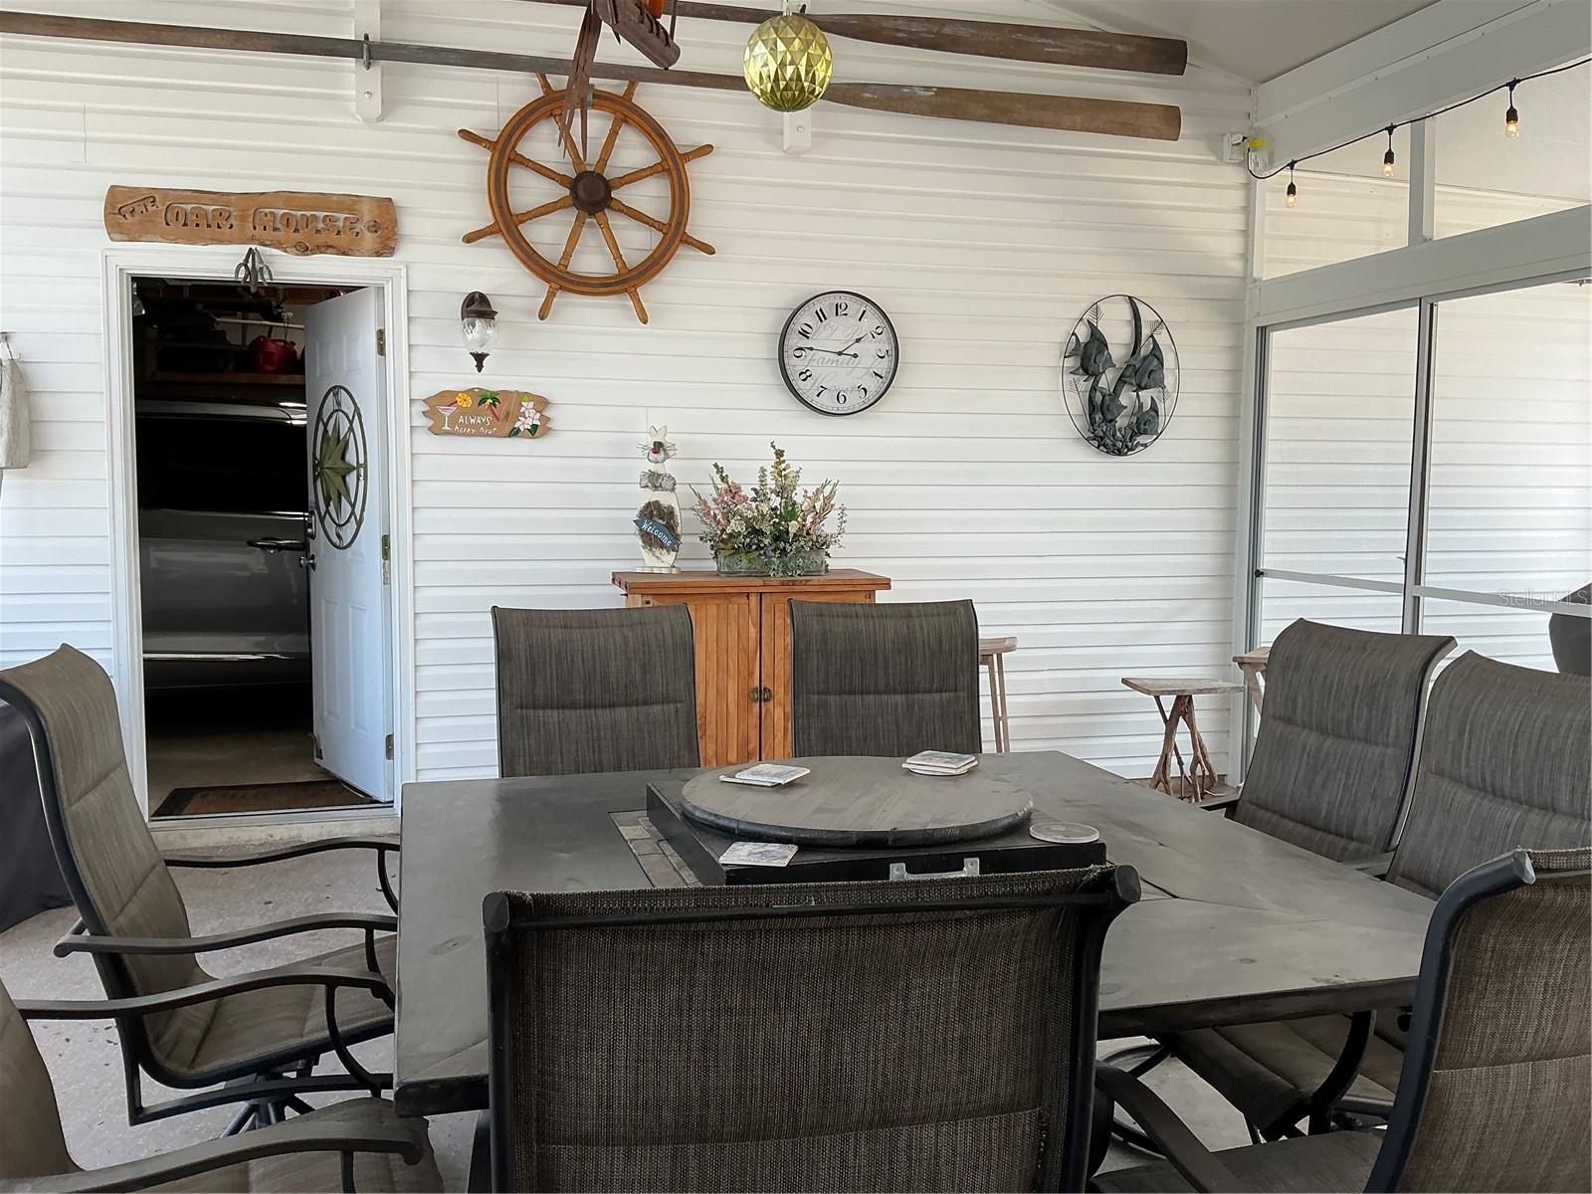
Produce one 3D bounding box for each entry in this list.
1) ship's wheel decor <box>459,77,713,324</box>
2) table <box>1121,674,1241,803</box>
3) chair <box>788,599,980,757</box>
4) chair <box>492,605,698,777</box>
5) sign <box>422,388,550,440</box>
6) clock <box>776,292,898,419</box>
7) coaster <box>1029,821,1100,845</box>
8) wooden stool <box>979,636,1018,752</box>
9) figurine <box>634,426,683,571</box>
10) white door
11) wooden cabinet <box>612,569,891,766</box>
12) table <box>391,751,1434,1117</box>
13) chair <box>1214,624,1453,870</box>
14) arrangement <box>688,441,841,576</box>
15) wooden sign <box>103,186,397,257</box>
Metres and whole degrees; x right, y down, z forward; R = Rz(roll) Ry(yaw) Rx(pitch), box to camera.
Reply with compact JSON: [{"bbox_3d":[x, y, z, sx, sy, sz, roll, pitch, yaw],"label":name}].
[{"bbox_3d":[-0.786,-1.550,4.949,0.970,0.970,0.110,-1,5,-13],"label":"ship's wheel decor"},{"bbox_3d":[1.615,0.636,5.446,0.445,0.540,0.350,-1,5,-13],"label":"table"},{"bbox_3d":[0.311,0.568,3.310,0.620,1.060,0.730,-1,5,-10],"label":"chair"},{"bbox_3d":[-0.486,0.578,3.106,0.600,1.053,0.740,0,5,-9],"label":"chair"},{"bbox_3d":[-1.186,-0.703,4.944,0.478,0.192,0.025,-1,5,-13],"label":"sign"},{"bbox_3d":[0.175,-0.994,5.251,0.506,0.506,0.055,-1,5,-13],"label":"clock"},{"bbox_3d":[0.447,0.392,2.142,0.112,0.008,0.112,0,5,0],"label":"coaster"},{"bbox_3d":[0.676,0.566,5.230,0.430,0.750,0.300,1,5,12],"label":"wooden stool"},{"bbox_3d":[-0.541,-0.380,5.049,0.190,0.576,0.090,1,5,2],"label":"figurine"},{"bbox_3d":[-1.892,-0.217,5.431,0.050,2.030,0.870,-3,6,-37],"label":"white door"},{"bbox_3d":[-0.183,0.433,5.049,1.000,1.035,0.500,-1,5,-13],"label":"wooden cabinet"},{"bbox_3d":[0.104,0.813,2.264,1.530,0.745,1.460,-1,5,-15],"label":"table"},{"bbox_3d":[0.982,0.604,2.914,0.740,1.053,0.600,-1,5,-17],"label":"chair"},{"bbox_3d":[-0.102,-0.338,5.003,0.618,0.509,0.300,-1,5,-13],"label":"arrangement"},{"bbox_3d":[-1.972,-1.373,4.692,0.995,0.216,0.040,-1,5,-13],"label":"wooden sign"}]

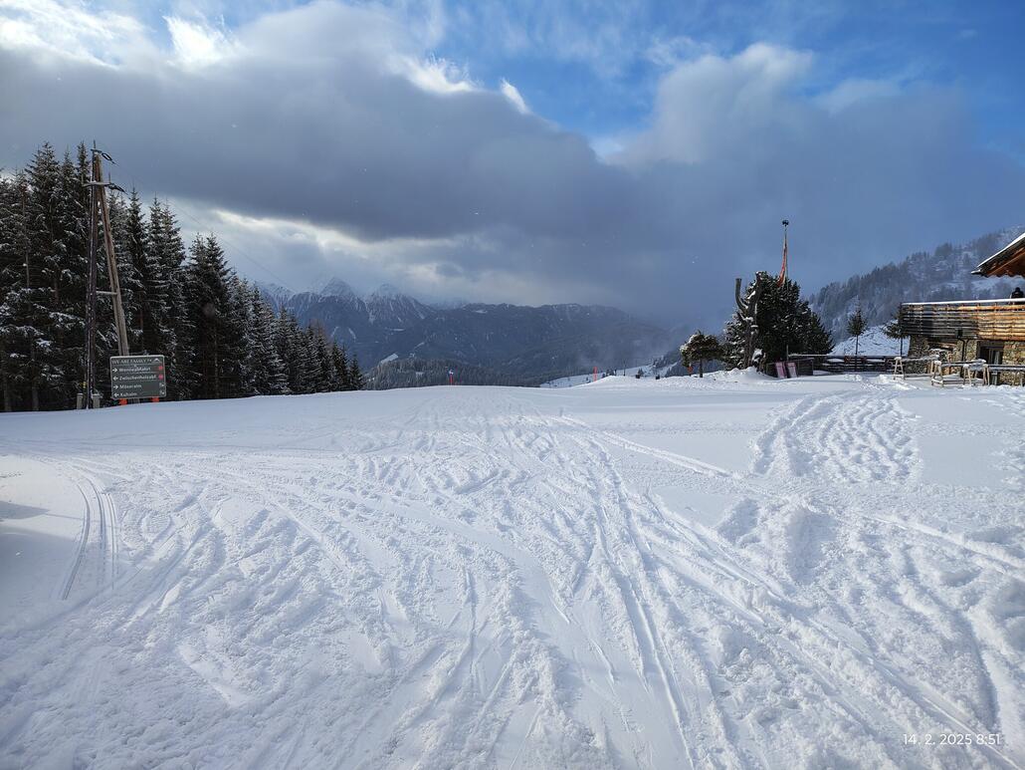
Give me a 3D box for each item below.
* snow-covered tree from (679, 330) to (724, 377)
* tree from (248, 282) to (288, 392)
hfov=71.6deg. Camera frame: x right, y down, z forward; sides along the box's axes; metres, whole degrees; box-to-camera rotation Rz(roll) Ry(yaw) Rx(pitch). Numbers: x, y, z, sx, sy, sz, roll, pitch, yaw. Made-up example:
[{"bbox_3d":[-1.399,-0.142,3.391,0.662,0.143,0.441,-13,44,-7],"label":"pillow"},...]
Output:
[{"bbox_3d":[11.673,-1.910,44.000,2.700,2.800,2.600,0,2,0],"label":"snow-covered tree"},{"bbox_3d":[-22.340,-4.140,65.000,3.600,10.200,3.600,0,2,0],"label":"tree"}]

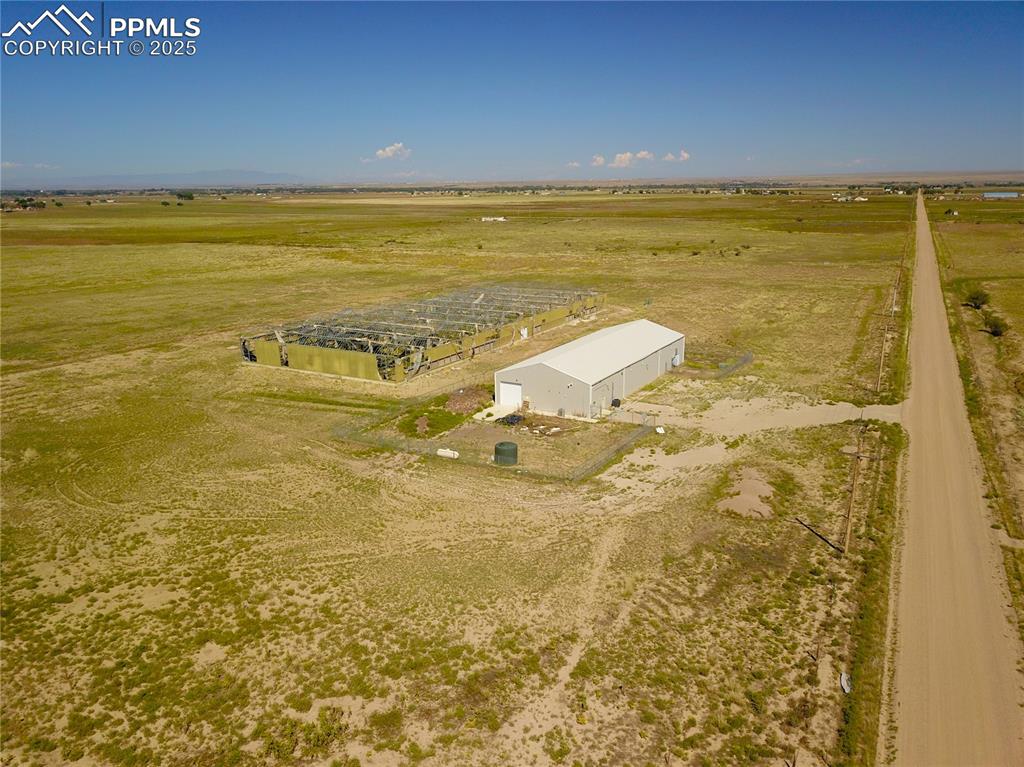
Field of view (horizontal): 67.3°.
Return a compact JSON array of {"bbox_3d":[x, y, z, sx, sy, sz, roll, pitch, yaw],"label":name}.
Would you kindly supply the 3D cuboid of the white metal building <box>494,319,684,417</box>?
[{"bbox_3d":[14.369,-3.807,125.633,15.285,7.166,40.541,8,16,29],"label":"white metal building"}]

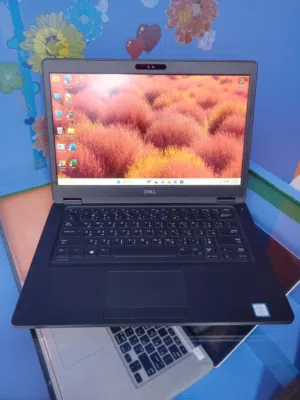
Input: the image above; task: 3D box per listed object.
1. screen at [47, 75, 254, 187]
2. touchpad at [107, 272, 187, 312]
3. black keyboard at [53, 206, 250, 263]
[{"bbox_3d":[0.000,-0.110,0.488,0.312,0.177,0.005,0,15,-2],"label":"screen"},{"bbox_3d":[-0.006,0.113,0.384,0.100,0.003,0.055,0,38,-2],"label":"touchpad"},{"bbox_3d":[0.002,0.049,0.466,0.277,0.006,0.121,0,38,-2],"label":"black keyboard"}]

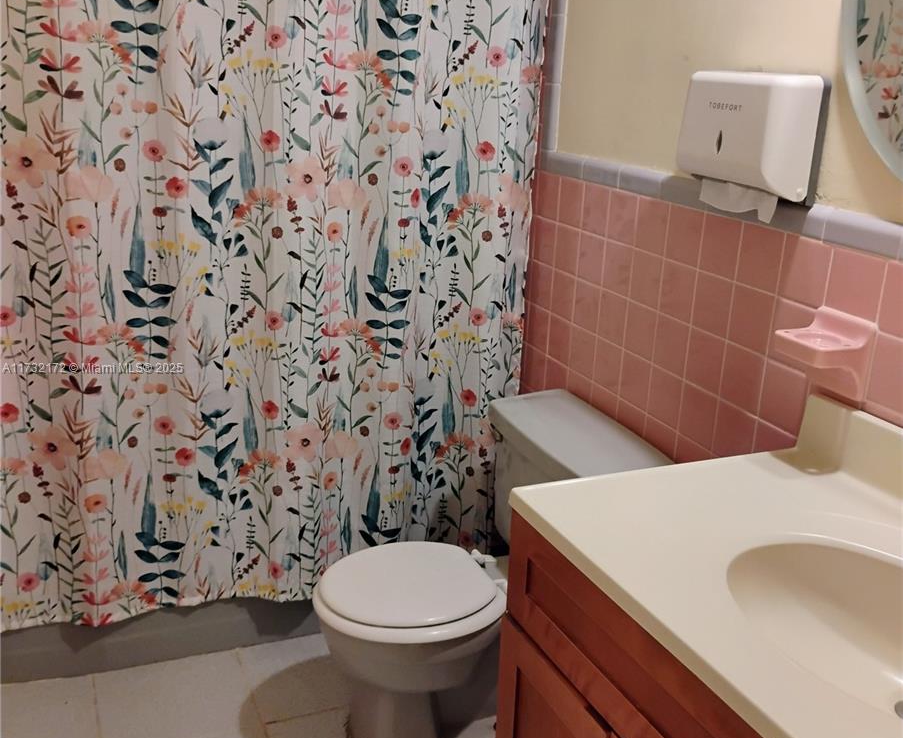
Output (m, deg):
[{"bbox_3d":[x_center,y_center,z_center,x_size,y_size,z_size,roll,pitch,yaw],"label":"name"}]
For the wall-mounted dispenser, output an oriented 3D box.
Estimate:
[{"bbox_3d":[0.496,-0.387,1.619,0.102,0.196,0.244,-5,19,-23],"label":"wall-mounted dispenser"}]

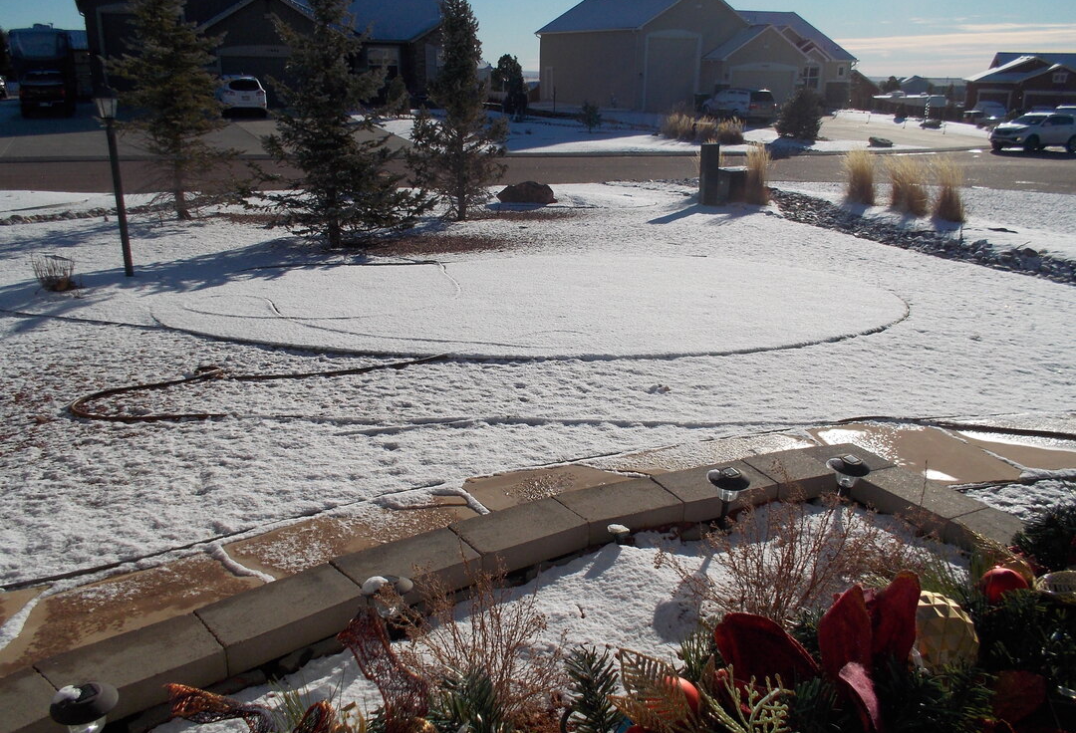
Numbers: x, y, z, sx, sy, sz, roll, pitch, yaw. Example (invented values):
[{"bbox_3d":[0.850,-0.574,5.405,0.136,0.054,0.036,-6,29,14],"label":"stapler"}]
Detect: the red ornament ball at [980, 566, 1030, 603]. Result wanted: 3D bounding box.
[{"bbox_3d":[0.638,0.304,1.230,0.062,0.062,0.062,0,19,0],"label":"red ornament ball"}]

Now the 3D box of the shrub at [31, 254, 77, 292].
[{"bbox_3d":[-4.425,-0.892,8.216,0.390,0.330,0.380,1,18,0],"label":"shrub"}]

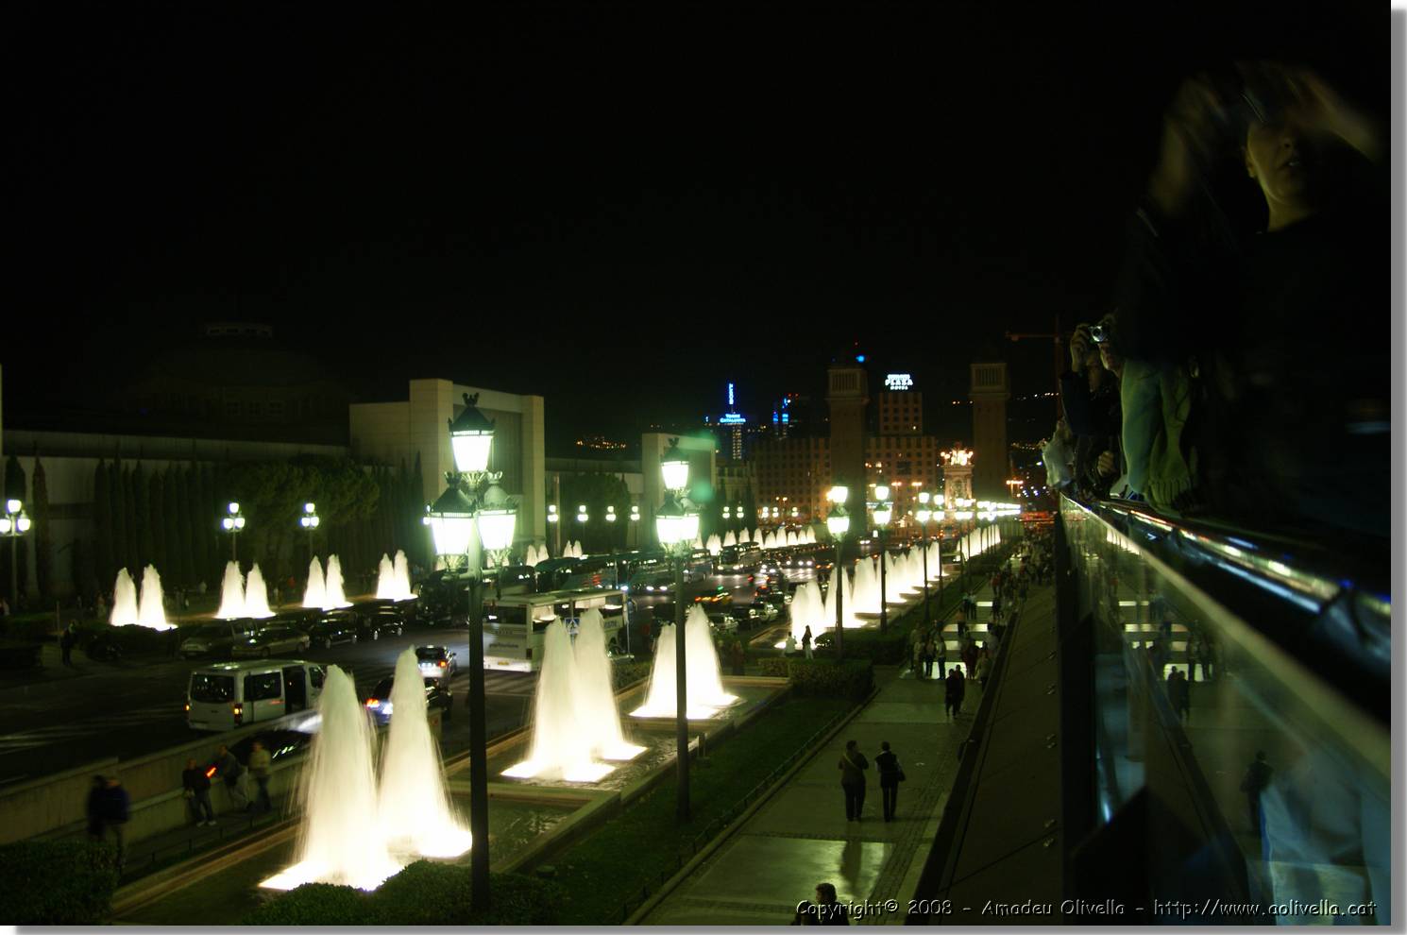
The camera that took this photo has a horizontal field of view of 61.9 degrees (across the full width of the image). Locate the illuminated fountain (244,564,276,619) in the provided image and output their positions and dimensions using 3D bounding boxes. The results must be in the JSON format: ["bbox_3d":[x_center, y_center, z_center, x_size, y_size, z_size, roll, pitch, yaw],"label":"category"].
[{"bbox_3d":[-30.332,8.435,80.000,1.900,3.600,1.900,-1,-2,16],"label":"illuminated fountain"}]

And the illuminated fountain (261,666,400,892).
[{"bbox_3d":[-6.374,5.288,20.433,1.950,3.600,1.700,-1,-1,16],"label":"illuminated fountain"}]

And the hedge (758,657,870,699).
[{"bbox_3d":[4.291,7.686,43.532,3.900,1.100,2.200,-1,-1,17],"label":"hedge"}]

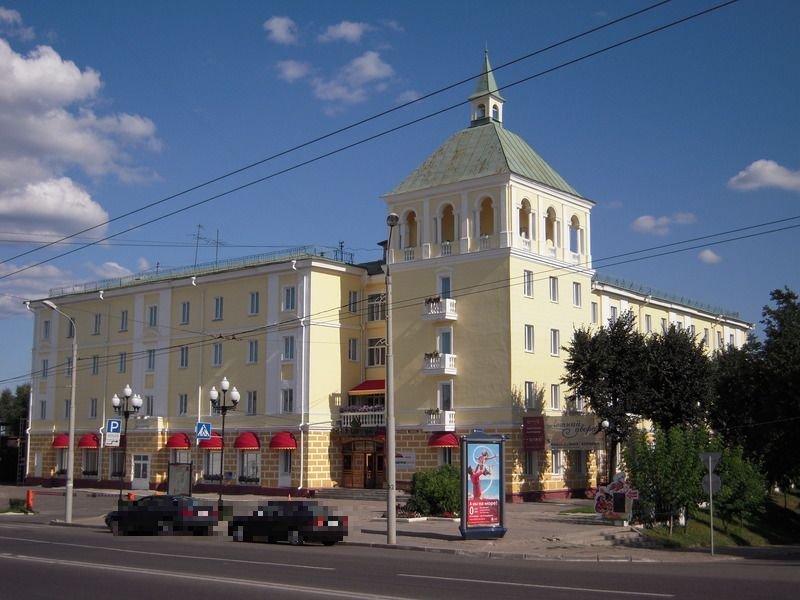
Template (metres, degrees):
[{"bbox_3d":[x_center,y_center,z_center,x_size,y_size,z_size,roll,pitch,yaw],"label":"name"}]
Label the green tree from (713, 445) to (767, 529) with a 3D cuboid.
[{"bbox_3d":[13.222,7.372,40.835,2.069,3.286,2.069,-2,-9,18],"label":"green tree"}]

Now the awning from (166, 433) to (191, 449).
[{"bbox_3d":[-15.753,9.906,73.145,2.100,1.170,0.850,-6,-10,39],"label":"awning"}]

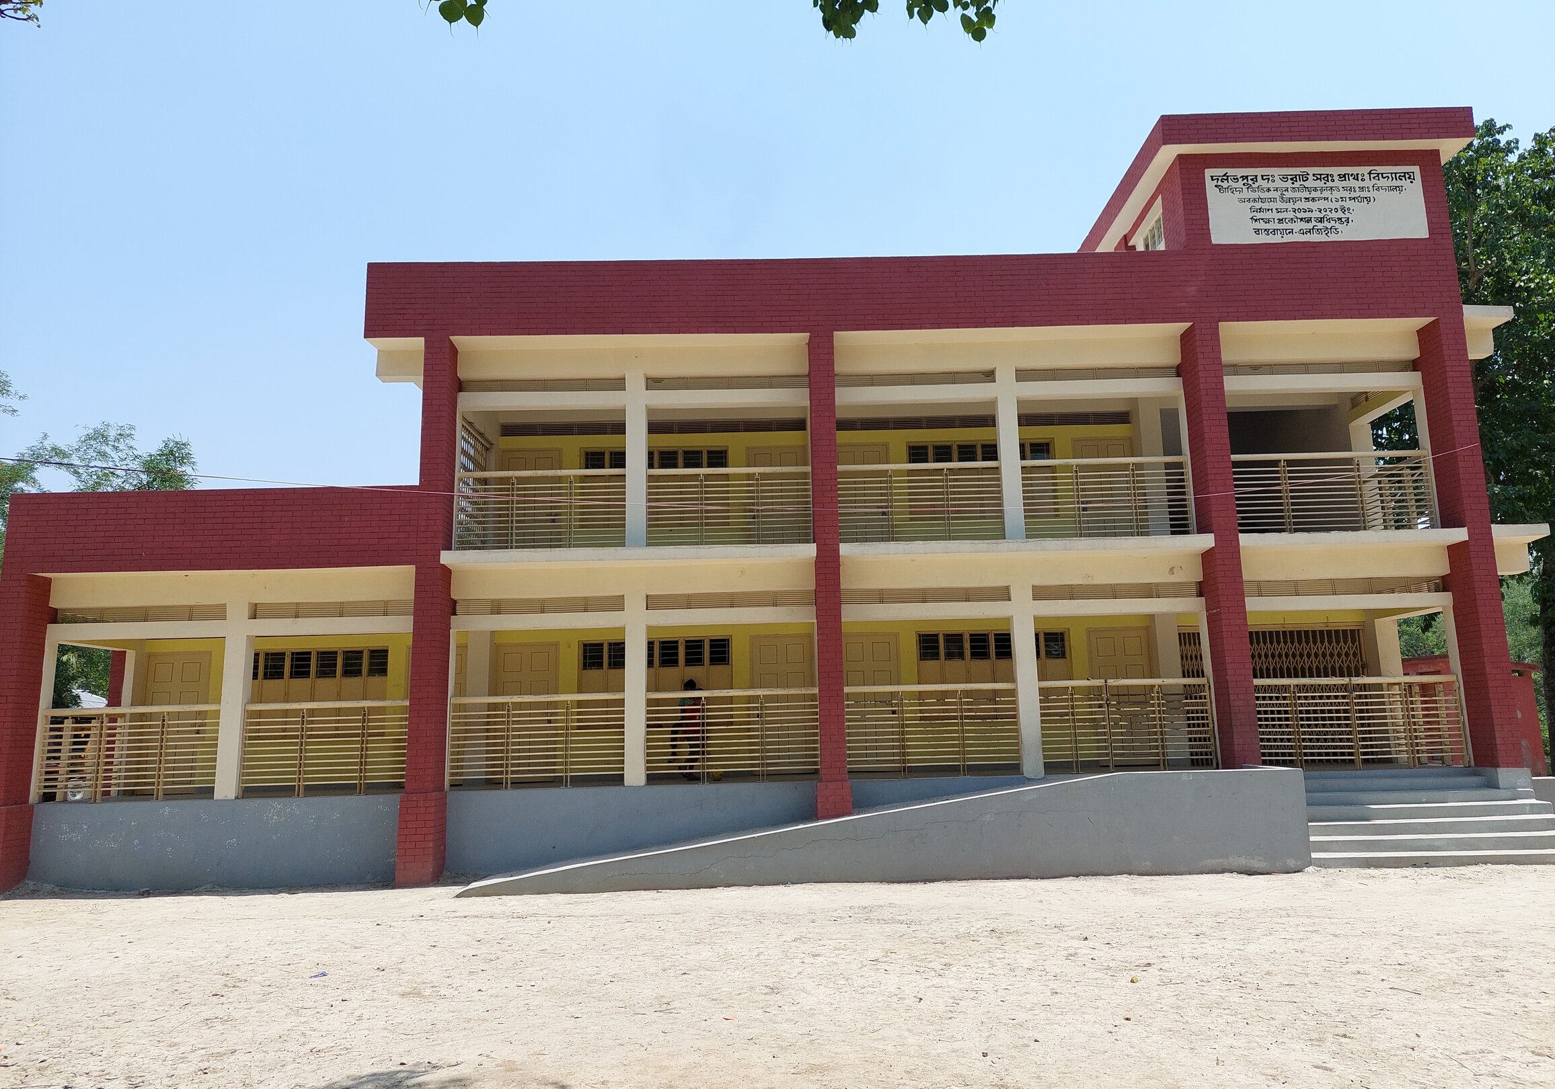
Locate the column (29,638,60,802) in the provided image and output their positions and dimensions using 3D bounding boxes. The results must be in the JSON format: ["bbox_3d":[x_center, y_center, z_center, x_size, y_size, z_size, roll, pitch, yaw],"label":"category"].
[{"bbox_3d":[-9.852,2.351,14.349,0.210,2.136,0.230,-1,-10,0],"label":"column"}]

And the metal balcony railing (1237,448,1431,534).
[{"bbox_3d":[7.768,-0.698,15.283,3.082,1.244,0.080,-1,-10,0],"label":"metal balcony railing"}]

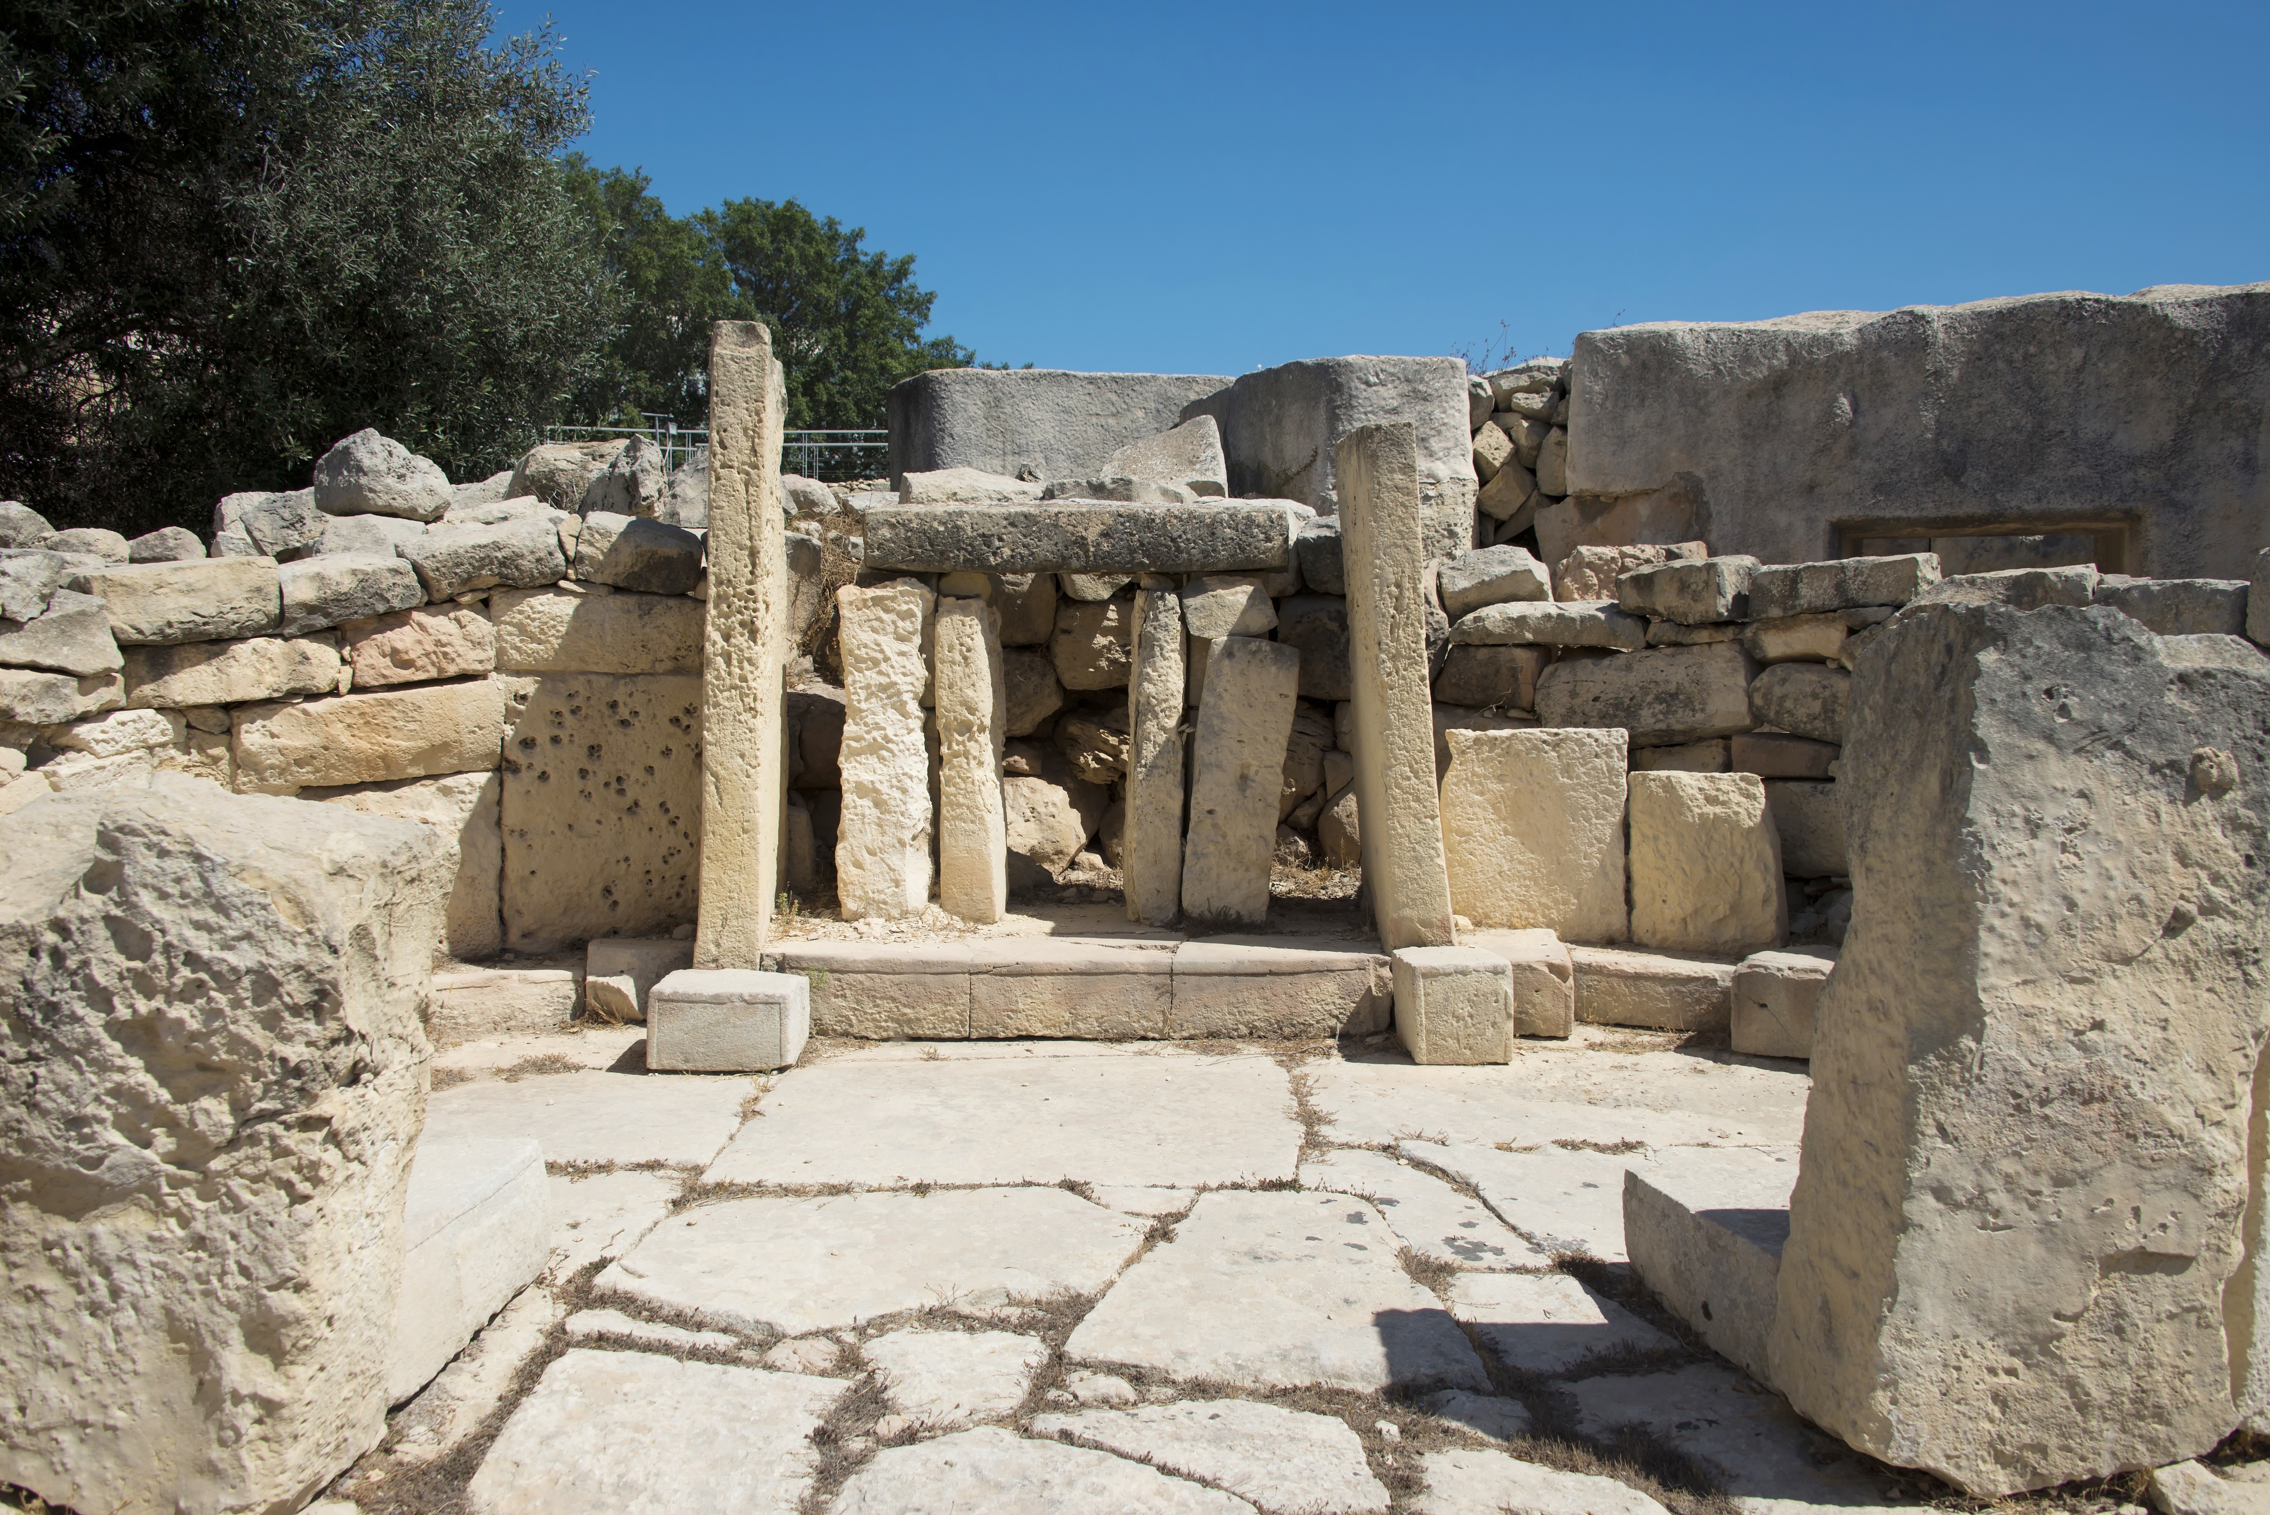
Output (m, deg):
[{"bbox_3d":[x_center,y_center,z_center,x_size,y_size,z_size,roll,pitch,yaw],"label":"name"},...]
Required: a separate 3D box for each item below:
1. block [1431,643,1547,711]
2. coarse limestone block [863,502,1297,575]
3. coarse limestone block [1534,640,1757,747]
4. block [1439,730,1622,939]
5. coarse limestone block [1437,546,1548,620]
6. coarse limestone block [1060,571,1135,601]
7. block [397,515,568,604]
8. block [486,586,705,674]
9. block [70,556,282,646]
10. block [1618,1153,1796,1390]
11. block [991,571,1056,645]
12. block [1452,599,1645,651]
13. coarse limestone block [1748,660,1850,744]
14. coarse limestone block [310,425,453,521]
[{"bbox_3d":[2.048,-0.463,10.290,0.620,0.370,0.450,0,2,3],"label":"block"},{"bbox_3d":[-0.340,-1.360,11.100,2.620,0.430,0.650,0,0,0],"label":"coarse limestone block"},{"bbox_3d":[2.744,-0.333,9.500,1.093,0.486,0.450,-5,1,20],"label":"coarse limestone block"},{"bbox_3d":[2.097,0.386,9.300,0.895,1.089,0.330,1,2,27],"label":"block"},{"bbox_3d":[2.095,-1.030,10.369,0.620,0.380,0.500,0,2,10],"label":"coarse limestone block"},{"bbox_3d":[-0.203,-0.896,9.200,0.380,0.170,0.300,0,3,0],"label":"coarse limestone block"},{"bbox_3d":[-3.454,-1.056,9.418,0.780,0.370,0.500,-6,3,-15],"label":"block"},{"bbox_3d":[-2.884,-0.683,9.631,1.150,0.450,0.500,0,2,-8],"label":"block"},{"bbox_3d":[-4.824,-0.793,8.927,0.930,0.380,0.450,-6,5,-25],"label":"block"},{"bbox_3d":[1.801,1.292,4.461,0.720,0.290,0.950,0,2,-12],"label":"block"},{"bbox_3d":[-0.650,-0.894,10.350,0.398,0.478,0.420,0,2,0],"label":"block"},{"bbox_3d":[2.246,-0.718,9.600,0.998,0.254,0.450,1,2,15],"label":"block"},{"bbox_3d":[3.464,-0.286,9.200,0.502,0.420,0.450,1,2,20],"label":"coarse limestone block"},{"bbox_3d":[-4.097,-1.527,9.600,0.730,0.470,0.580,-1,2,-25],"label":"coarse limestone block"}]

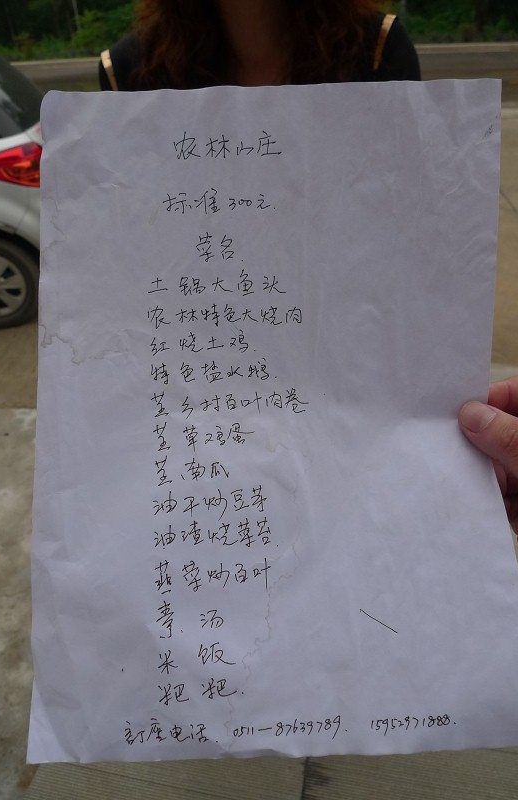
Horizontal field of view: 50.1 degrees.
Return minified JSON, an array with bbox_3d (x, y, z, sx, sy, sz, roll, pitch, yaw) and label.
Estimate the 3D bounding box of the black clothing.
[{"bbox_3d":[0.010,-0.260,0.860,0.430,0.550,0.250,3,37,8],"label":"black clothing"}]

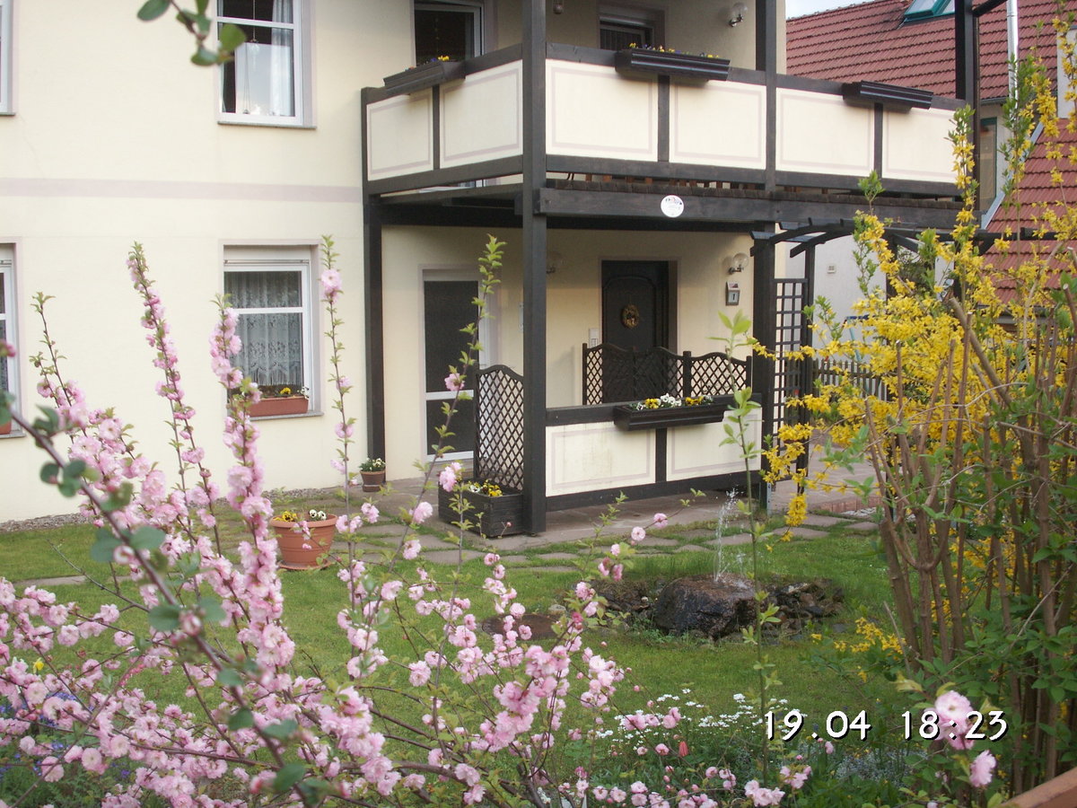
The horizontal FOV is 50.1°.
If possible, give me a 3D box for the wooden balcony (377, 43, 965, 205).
[{"bbox_3d":[1.261,-2.585,11.431,5.061,0.987,3.192,-4,8,-32],"label":"wooden balcony"}]

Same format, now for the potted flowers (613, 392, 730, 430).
[{"bbox_3d":[1.117,0.057,9.650,1.025,0.256,0.223,-4,8,-32],"label":"potted flowers"}]

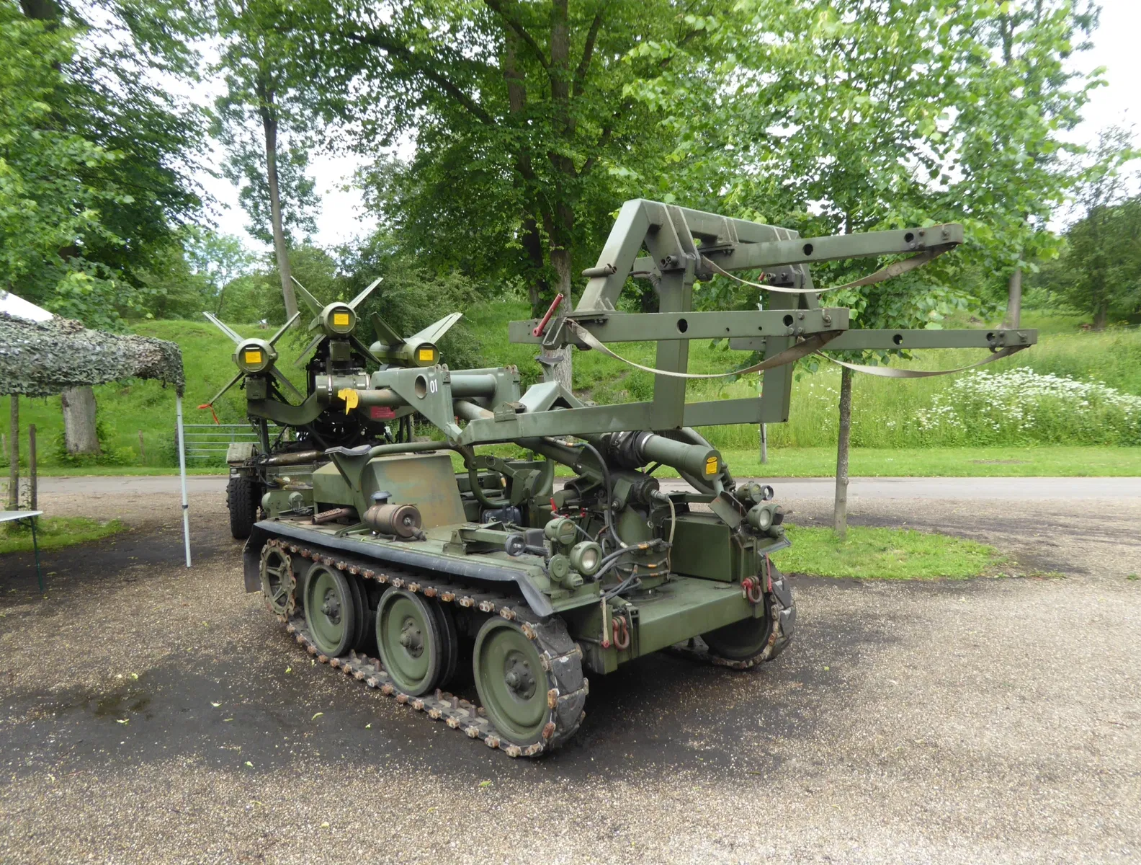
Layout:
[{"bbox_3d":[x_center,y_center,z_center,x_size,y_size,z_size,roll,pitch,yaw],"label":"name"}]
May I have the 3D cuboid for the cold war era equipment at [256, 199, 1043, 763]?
[{"bbox_3d":[-0.110,0.160,4.570,1.850,2.330,4.500,-4,4,-43],"label":"cold war era equipment"}]

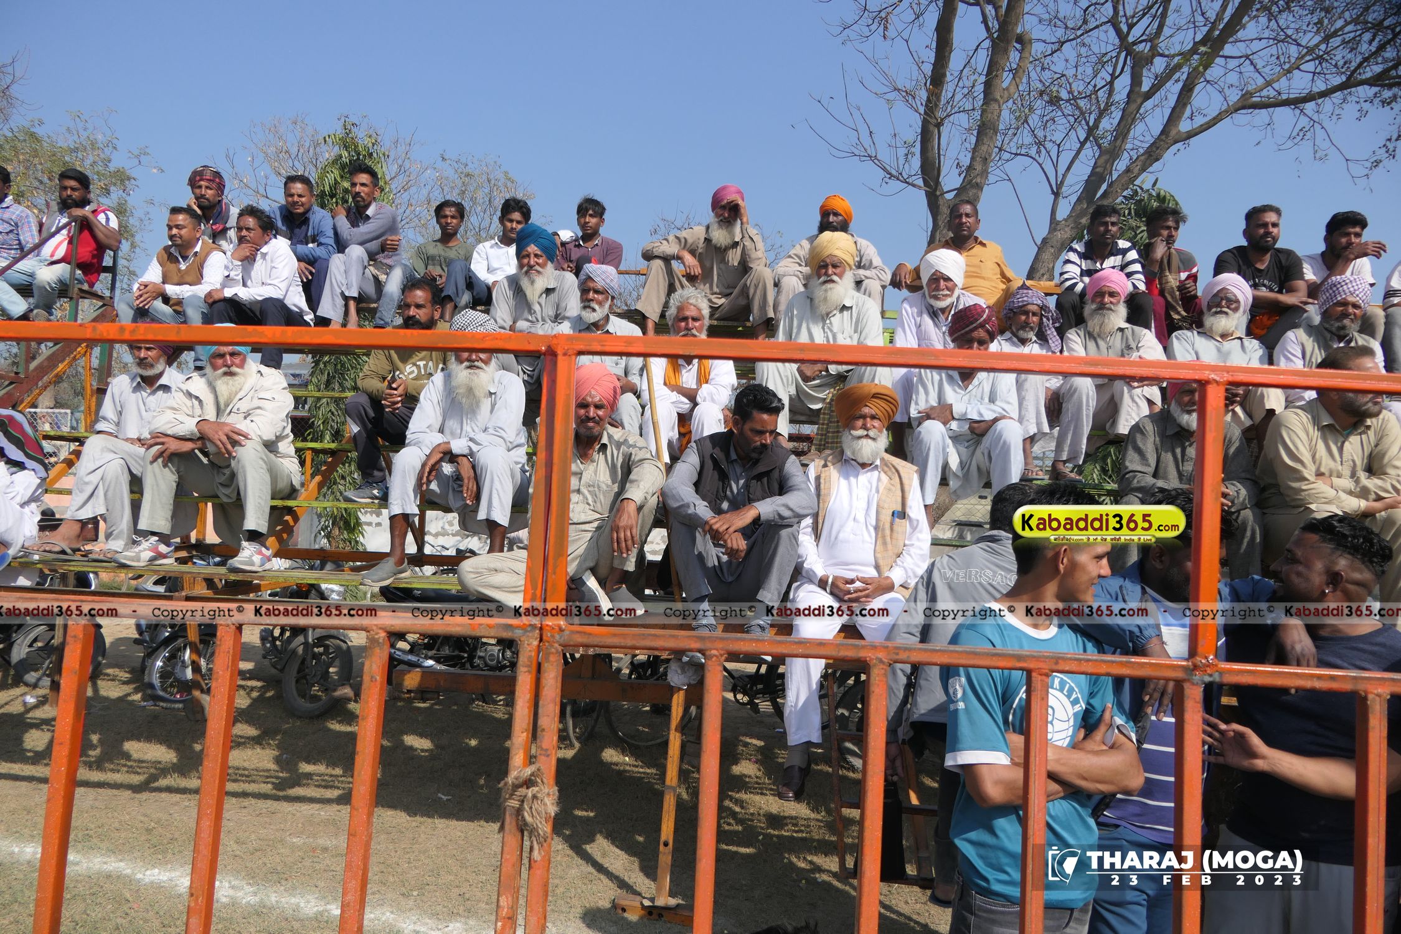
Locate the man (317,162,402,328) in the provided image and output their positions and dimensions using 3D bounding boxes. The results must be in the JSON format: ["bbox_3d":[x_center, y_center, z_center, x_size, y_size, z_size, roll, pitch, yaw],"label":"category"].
[{"bbox_3d":[-1.977,-1.252,5.450,0.480,1.133,0.700,3,-4,-3],"label":"man"}]

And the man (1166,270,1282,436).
[{"bbox_3d":[2.492,-0.409,4.396,0.520,1.116,0.800,2,-5,20],"label":"man"}]

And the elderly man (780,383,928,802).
[{"bbox_3d":[0.640,0.432,3.741,0.570,1.600,0.720,2,-4,13],"label":"elderly man"}]

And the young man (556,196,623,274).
[{"bbox_3d":[-0.666,-1.123,5.600,0.470,1.043,0.700,3,-4,-3],"label":"young man"}]

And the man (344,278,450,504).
[{"bbox_3d":[-1.489,-0.389,4.680,0.550,1.152,0.750,3,-4,-2],"label":"man"}]

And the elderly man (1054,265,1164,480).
[{"bbox_3d":[2.158,-0.488,4.930,0.560,1.166,0.750,2,-4,20],"label":"elderly man"}]

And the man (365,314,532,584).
[{"bbox_3d":[-1.047,-0.114,3.914,0.560,1.145,0.820,3,-4,2],"label":"man"}]

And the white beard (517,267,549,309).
[{"bbox_3d":[-0.862,-0.922,4.824,0.170,0.220,0.140,3,-4,2],"label":"white beard"}]

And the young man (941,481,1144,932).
[{"bbox_3d":[0.690,0.870,1.926,0.480,1.700,0.380,5,-4,-27],"label":"young man"}]

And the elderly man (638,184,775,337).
[{"bbox_3d":[0.032,-1.127,5.444,0.660,1.143,0.800,3,-4,6],"label":"elderly man"}]

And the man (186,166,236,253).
[{"bbox_3d":[-3.077,-1.296,5.753,0.520,1.216,0.800,4,-4,0],"label":"man"}]

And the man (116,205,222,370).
[{"bbox_3d":[-2.940,-0.922,5.200,0.560,0.990,0.680,4,-4,-11],"label":"man"}]

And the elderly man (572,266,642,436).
[{"bbox_3d":[-0.486,-0.376,4.360,0.500,1.236,0.800,2,-4,15],"label":"elderly man"}]

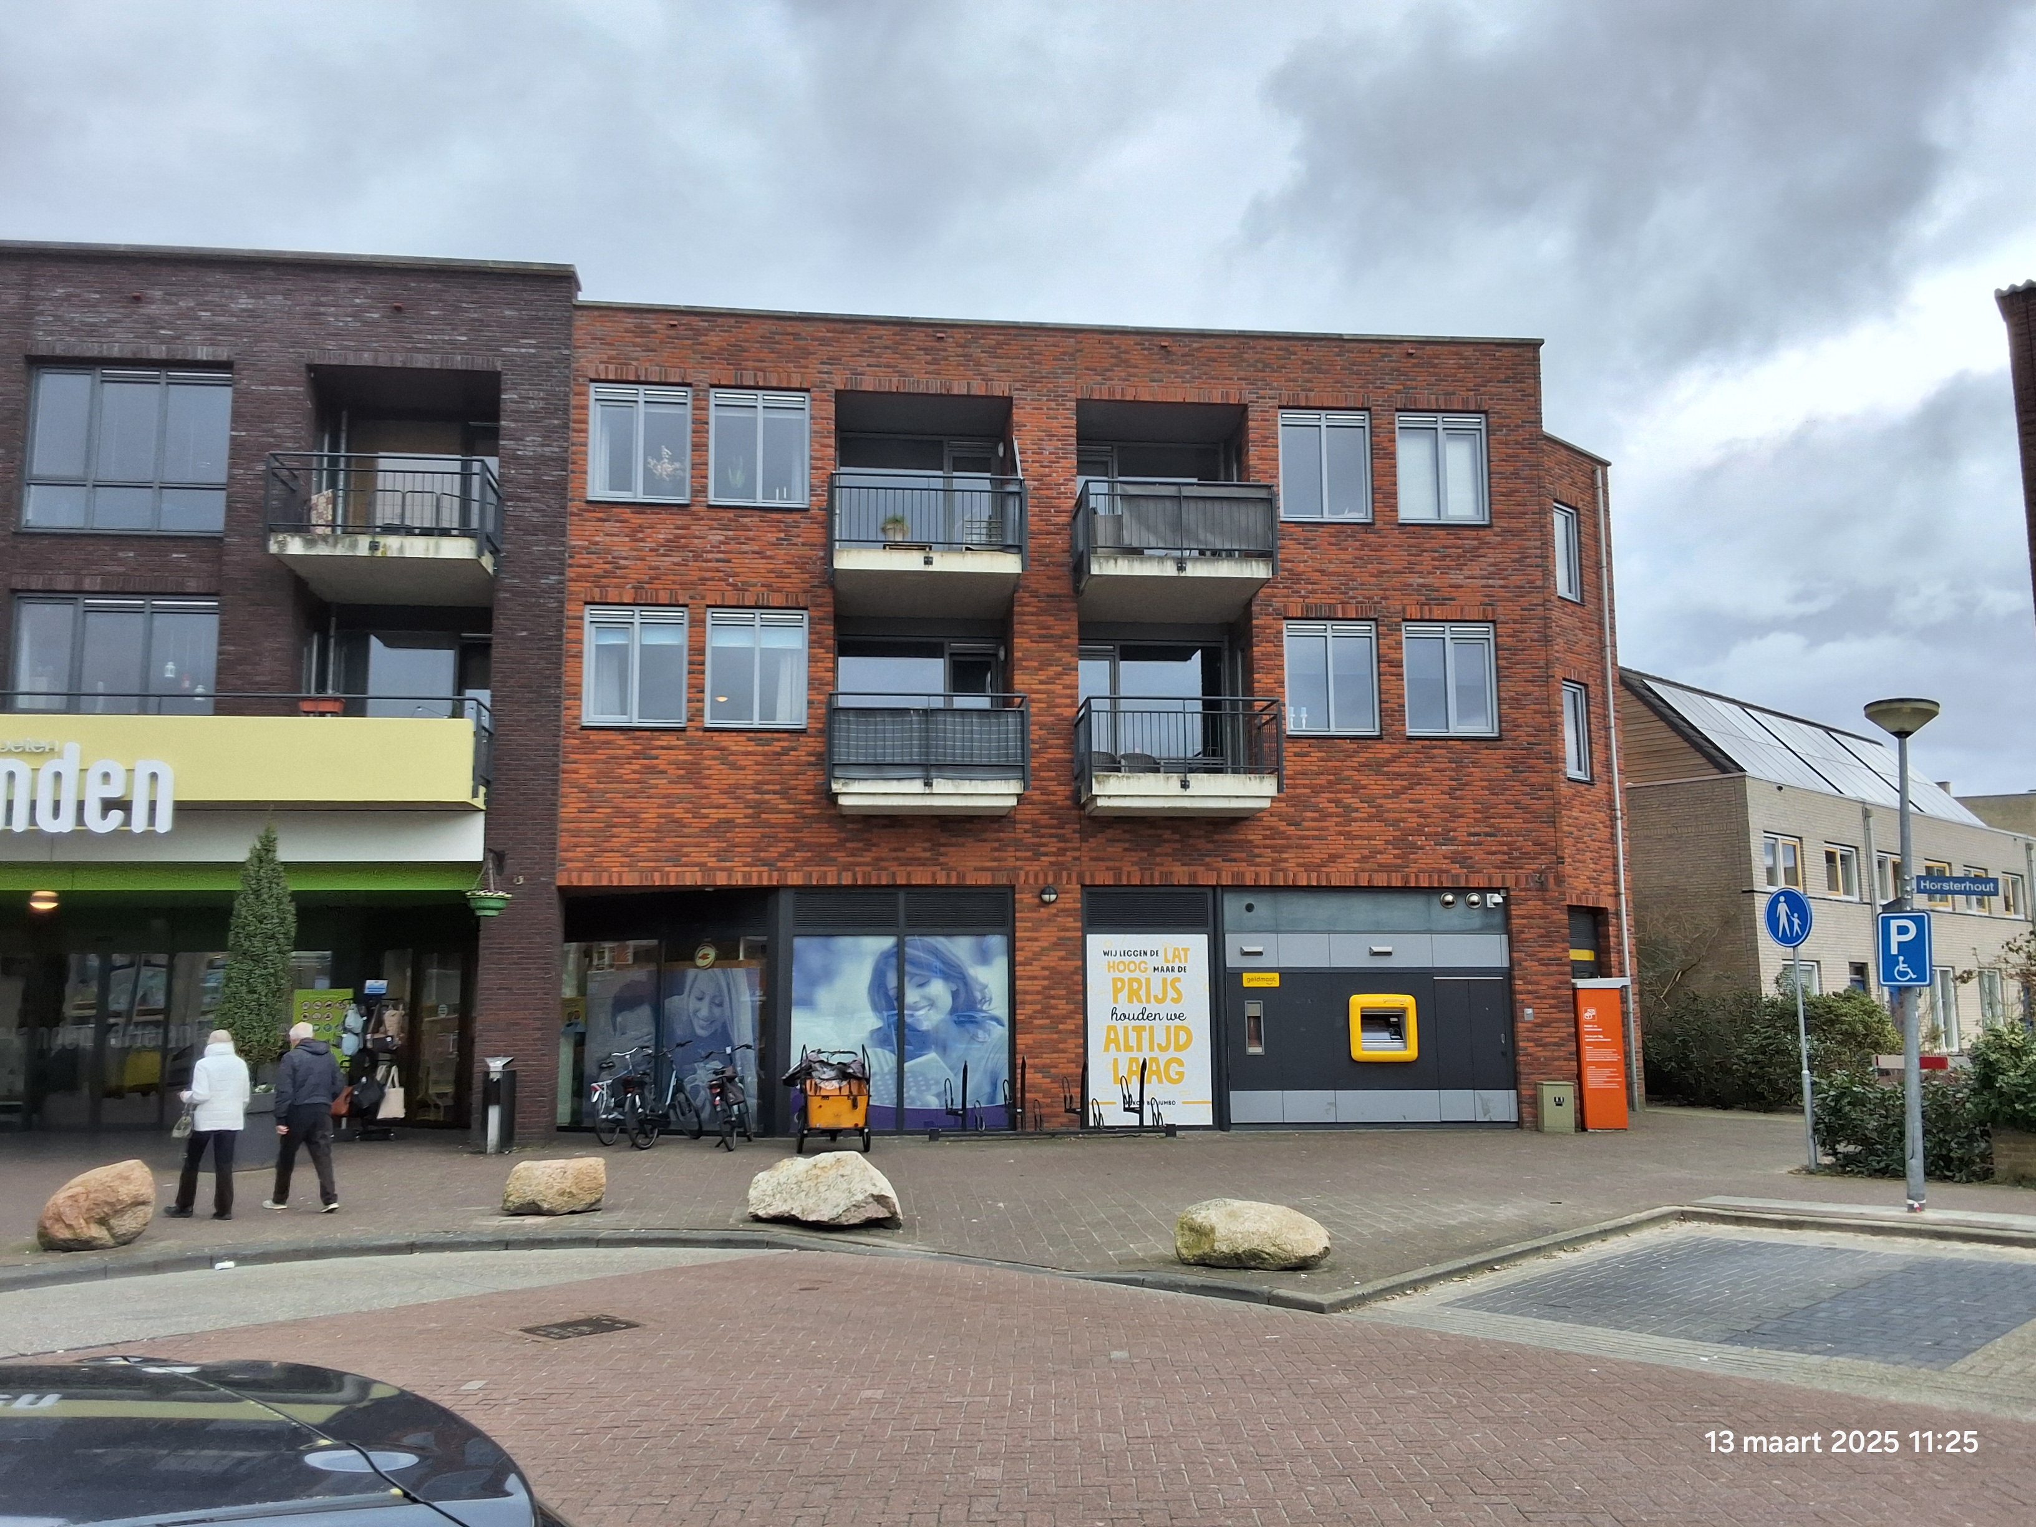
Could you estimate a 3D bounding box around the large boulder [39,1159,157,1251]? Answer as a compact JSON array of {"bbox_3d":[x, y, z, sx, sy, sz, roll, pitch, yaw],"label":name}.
[{"bbox_3d":[-7.622,3.633,13.646,0.848,0.679,0.640,2,-6,-19],"label":"large boulder"}]

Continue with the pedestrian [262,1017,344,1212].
[{"bbox_3d":[-6.673,3.287,15.404,0.580,1.735,0.530,-4,-7,32],"label":"pedestrian"}]

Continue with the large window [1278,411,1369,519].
[{"bbox_3d":[4.232,-4.096,22.738,1.329,1.596,0.150,1,-8,-6],"label":"large window"}]

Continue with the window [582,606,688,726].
[{"bbox_3d":[-4.993,-1.247,21.559,1.362,1.590,0.120,1,-6,-6],"label":"window"}]

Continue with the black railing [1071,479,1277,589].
[{"bbox_3d":[2.083,-2.957,21.817,2.540,1.240,1.070,1,-8,-6],"label":"black railing"}]

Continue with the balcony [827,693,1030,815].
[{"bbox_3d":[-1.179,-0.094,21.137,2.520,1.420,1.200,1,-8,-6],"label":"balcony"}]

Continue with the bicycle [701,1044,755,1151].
[{"bbox_3d":[-3.439,4.058,20.029,0.620,1.160,1.800,0,-8,-1],"label":"bicycle"}]

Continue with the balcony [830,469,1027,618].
[{"bbox_3d":[-1.286,-2.902,22.424,2.513,1.243,2.989,1,-6,-6],"label":"balcony"}]

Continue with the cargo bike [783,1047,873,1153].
[{"bbox_3d":[-2.243,3.999,19.867,0.960,1.220,2.100,1,-8,-6],"label":"cargo bike"}]

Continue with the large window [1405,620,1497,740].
[{"bbox_3d":[5.961,-1.136,22.790,1.285,1.601,0.120,1,-6,-6],"label":"large window"}]

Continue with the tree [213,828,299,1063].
[{"bbox_3d":[-8.584,2.064,18.597,0.790,2.714,0.790,1,-6,-6],"label":"tree"}]

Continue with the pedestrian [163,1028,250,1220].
[{"bbox_3d":[-7.174,3.176,14.550,0.520,1.620,0.520,-5,-9,32],"label":"pedestrian"}]

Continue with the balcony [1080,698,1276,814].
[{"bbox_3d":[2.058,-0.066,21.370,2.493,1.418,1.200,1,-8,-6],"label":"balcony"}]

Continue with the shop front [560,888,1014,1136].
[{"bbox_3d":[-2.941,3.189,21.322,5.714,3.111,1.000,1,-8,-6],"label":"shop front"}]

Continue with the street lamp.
[{"bbox_3d":[7.465,1.560,13.789,0.620,4.290,0.620,3,-8,-6],"label":"street lamp"}]

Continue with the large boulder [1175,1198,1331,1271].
[{"bbox_3d":[1.627,3.200,11.345,1.050,0.450,0.660,1,-8,-6],"label":"large boulder"}]

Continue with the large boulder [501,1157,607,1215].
[{"bbox_3d":[-4.181,3.815,14.850,0.890,0.450,0.650,1,-8,-6],"label":"large boulder"}]

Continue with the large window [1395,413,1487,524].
[{"bbox_3d":[5.934,-4.116,23.105,1.271,1.560,0.120,1,-6,-6],"label":"large window"}]

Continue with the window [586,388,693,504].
[{"bbox_3d":[-5.009,-4.226,21.876,1.352,1.595,0.120,1,-6,-6],"label":"window"}]

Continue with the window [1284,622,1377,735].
[{"bbox_3d":[4.246,-1.147,22.352,1.307,1.596,0.150,1,-8,-6],"label":"window"}]

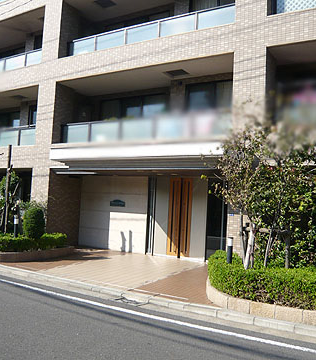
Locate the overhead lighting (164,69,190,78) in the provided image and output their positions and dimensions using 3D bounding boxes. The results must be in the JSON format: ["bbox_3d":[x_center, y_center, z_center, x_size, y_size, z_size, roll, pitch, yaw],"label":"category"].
[{"bbox_3d":[0.570,-3.050,11.078,0.640,0.080,0.500,1,-4,31],"label":"overhead lighting"}]

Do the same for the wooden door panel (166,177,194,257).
[{"bbox_3d":[0.661,1.103,11.495,0.740,2.270,0.080,1,-4,31],"label":"wooden door panel"}]

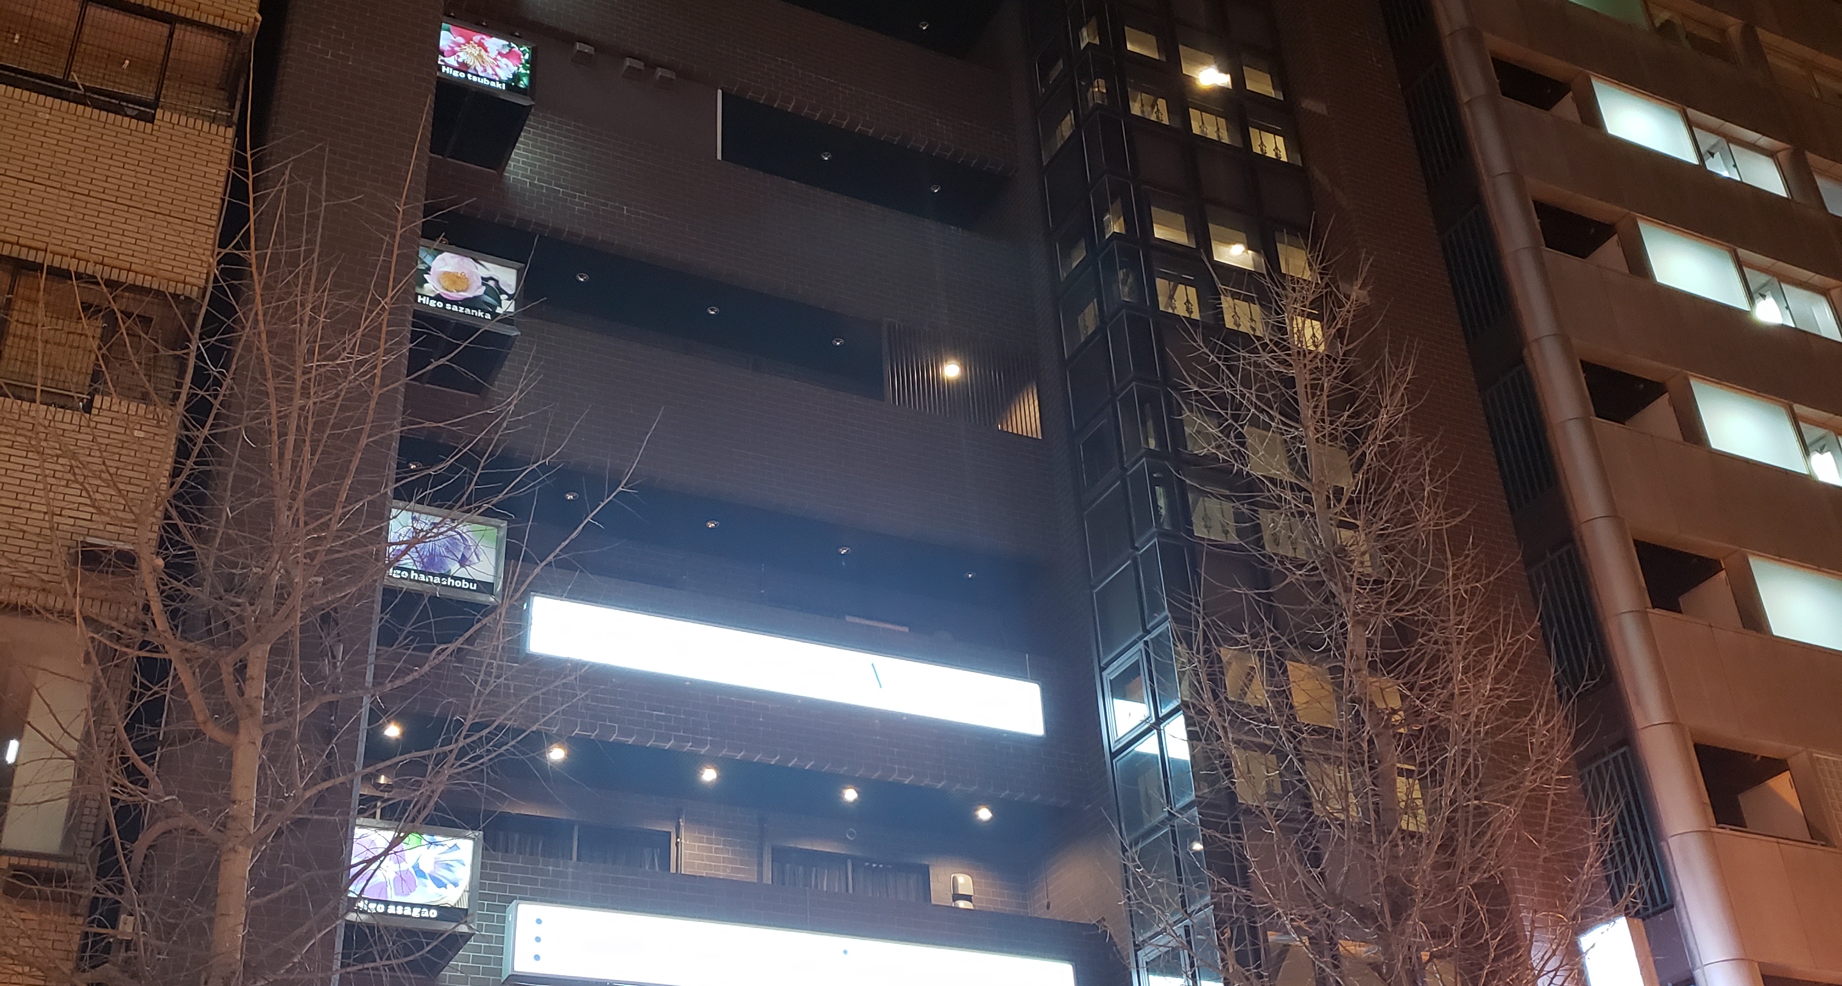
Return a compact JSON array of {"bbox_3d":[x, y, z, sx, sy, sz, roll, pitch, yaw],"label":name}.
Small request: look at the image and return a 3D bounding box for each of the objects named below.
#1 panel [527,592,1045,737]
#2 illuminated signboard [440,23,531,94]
[{"bbox_3d":[-1.230,1.813,18.590,5.580,0.612,0.200,12,-35,-24],"label":"panel"},{"bbox_3d":[-4.687,-4.559,19.542,1.140,0.838,0.200,12,-35,-24],"label":"illuminated signboard"}]

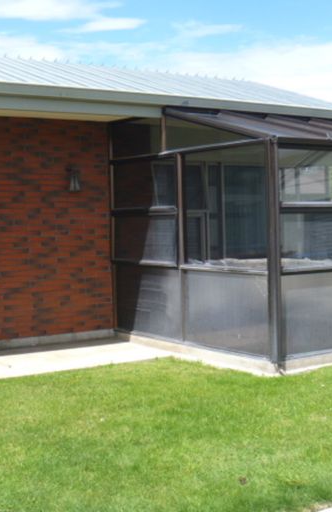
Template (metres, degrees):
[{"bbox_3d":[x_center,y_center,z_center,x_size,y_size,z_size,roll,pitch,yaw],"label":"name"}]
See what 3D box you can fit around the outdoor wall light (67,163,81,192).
[{"bbox_3d":[-1.023,-0.863,8.259,0.120,0.305,0.190,-3,3,-33],"label":"outdoor wall light"}]

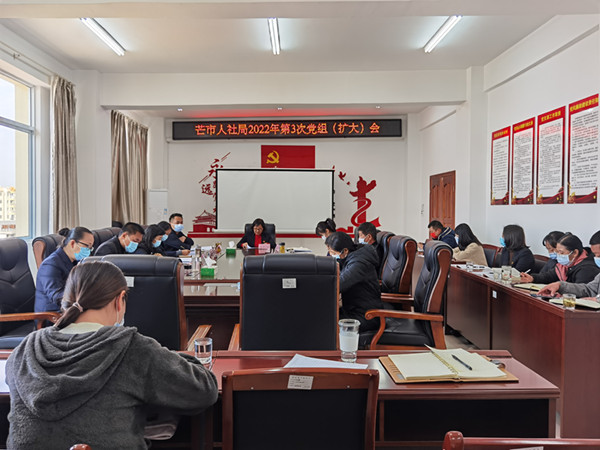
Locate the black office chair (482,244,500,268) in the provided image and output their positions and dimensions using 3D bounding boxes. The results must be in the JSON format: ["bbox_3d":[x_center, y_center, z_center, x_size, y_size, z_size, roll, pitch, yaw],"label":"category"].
[{"bbox_3d":[2.190,0.695,5.950,0.570,0.920,0.500,0,2,-1],"label":"black office chair"}]

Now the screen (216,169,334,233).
[{"bbox_3d":[-0.577,-0.562,10.877,2.760,1.500,0.080,0,2,-1],"label":"screen"}]

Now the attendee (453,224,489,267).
[{"bbox_3d":[2.079,0.602,5.851,0.700,1.200,0.480,0,2,-1],"label":"attendee"}]

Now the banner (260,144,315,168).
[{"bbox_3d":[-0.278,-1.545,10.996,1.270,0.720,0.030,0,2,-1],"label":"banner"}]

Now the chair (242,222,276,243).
[{"bbox_3d":[-0.610,0.535,7.350,0.600,1.120,0.680,0,2,-1],"label":"chair"}]

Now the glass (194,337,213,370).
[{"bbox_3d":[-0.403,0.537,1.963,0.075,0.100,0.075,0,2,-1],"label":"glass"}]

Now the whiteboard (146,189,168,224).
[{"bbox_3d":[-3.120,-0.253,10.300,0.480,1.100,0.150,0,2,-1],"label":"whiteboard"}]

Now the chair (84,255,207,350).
[{"bbox_3d":[-0.897,0.738,2.751,0.650,1.160,0.680,0,2,-1],"label":"chair"}]

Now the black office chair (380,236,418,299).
[{"bbox_3d":[0.640,0.657,4.280,0.710,1.140,0.610,0,2,-3],"label":"black office chair"}]

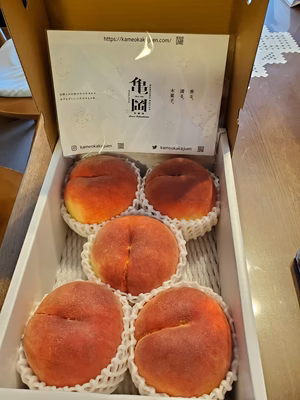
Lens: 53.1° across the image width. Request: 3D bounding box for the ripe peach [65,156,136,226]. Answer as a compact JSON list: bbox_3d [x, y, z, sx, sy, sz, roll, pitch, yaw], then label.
[{"bbox_3d":[-0.062,-0.012,0.389,0.095,0.087,0.095,1,55,4],"label":"ripe peach"}]

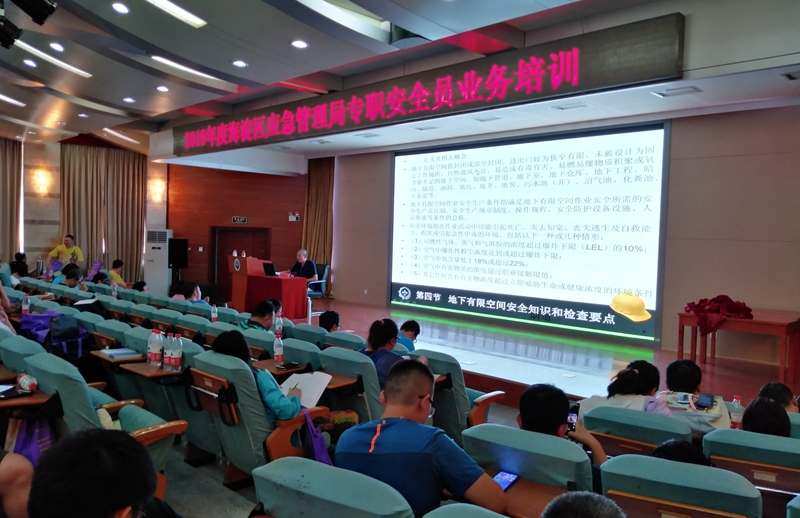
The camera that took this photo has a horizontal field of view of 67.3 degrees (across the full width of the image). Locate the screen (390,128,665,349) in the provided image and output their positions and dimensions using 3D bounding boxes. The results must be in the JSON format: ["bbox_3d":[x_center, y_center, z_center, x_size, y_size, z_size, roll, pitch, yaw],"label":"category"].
[{"bbox_3d":[1.959,-0.544,11.569,6.050,3.460,0.100,4,3,44],"label":"screen"}]

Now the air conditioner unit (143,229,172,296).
[{"bbox_3d":[-5.551,0.232,13.760,0.490,1.820,0.320,2,2,-2],"label":"air conditioner unit"}]

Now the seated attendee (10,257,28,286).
[{"bbox_3d":[-5.474,0.658,8.600,0.500,1.220,0.750,4,3,45],"label":"seated attendee"}]

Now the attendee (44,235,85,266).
[{"bbox_3d":[-5.672,0.445,10.236,0.580,1.700,0.420,1,2,-2],"label":"attendee"}]

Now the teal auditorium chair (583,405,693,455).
[{"bbox_3d":[1.263,1.265,3.125,0.560,1.000,0.620,3,3,35],"label":"teal auditorium chair"}]

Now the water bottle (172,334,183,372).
[{"bbox_3d":[-1.391,0.584,3.756,0.066,0.232,0.066,2,2,0],"label":"water bottle"}]

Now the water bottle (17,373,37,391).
[{"bbox_3d":[-1.766,0.583,2.840,0.232,0.066,0.066,4,3,45],"label":"water bottle"}]

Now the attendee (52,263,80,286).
[{"bbox_3d":[-4.769,0.699,8.644,0.780,1.270,0.500,-1,3,-42],"label":"attendee"}]

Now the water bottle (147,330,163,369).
[{"bbox_3d":[-1.587,0.578,3.900,0.067,0.234,0.067,-1,4,-45],"label":"water bottle"}]

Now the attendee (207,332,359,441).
[{"bbox_3d":[-0.725,0.992,3.908,0.820,1.130,0.520,-1,3,-42],"label":"attendee"}]

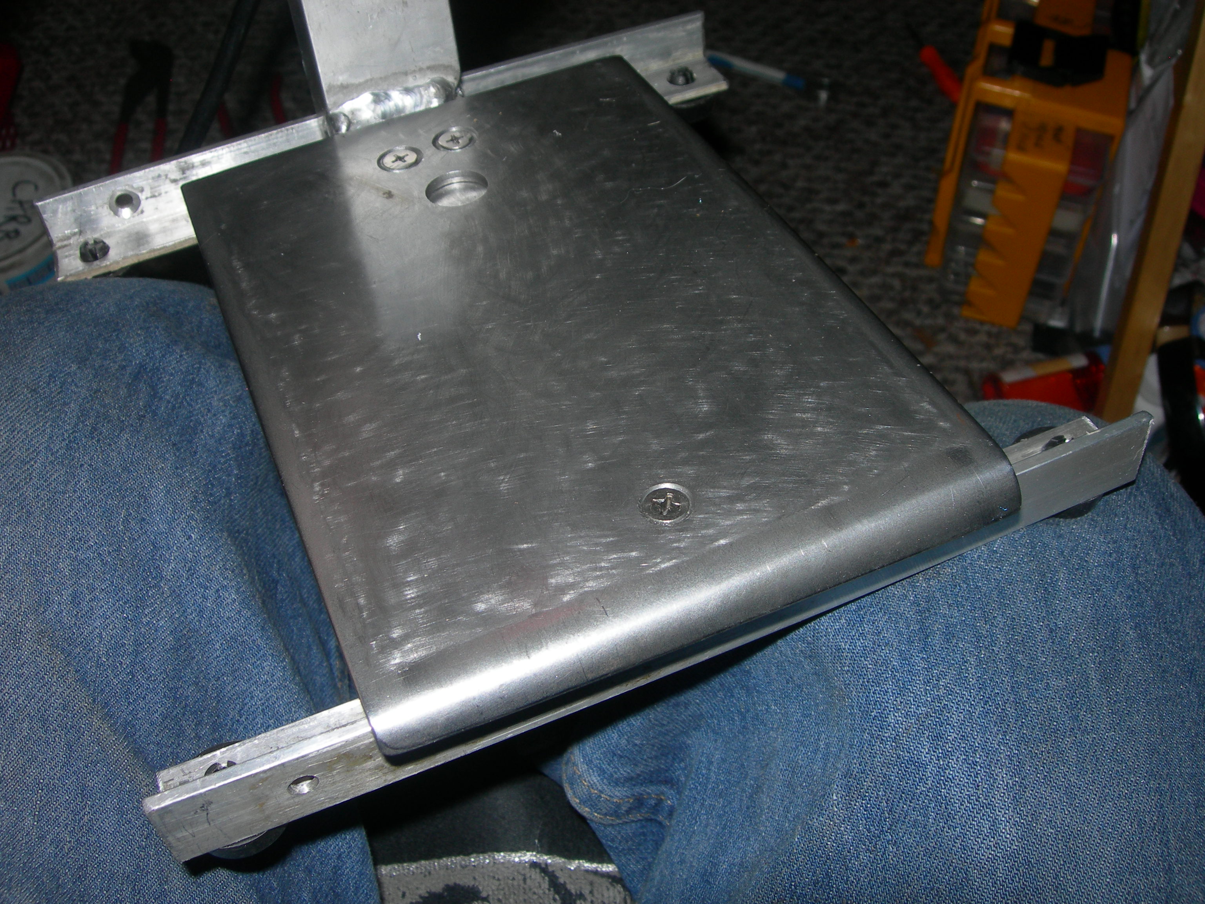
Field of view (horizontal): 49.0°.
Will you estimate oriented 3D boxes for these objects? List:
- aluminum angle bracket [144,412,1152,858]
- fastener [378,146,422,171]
[{"bbox_3d":[0.016,0.029,0.275,0.217,0.019,0.019,-20,47,-13],"label":"aluminum angle bracket"},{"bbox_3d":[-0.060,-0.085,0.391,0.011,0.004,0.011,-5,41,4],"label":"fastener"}]

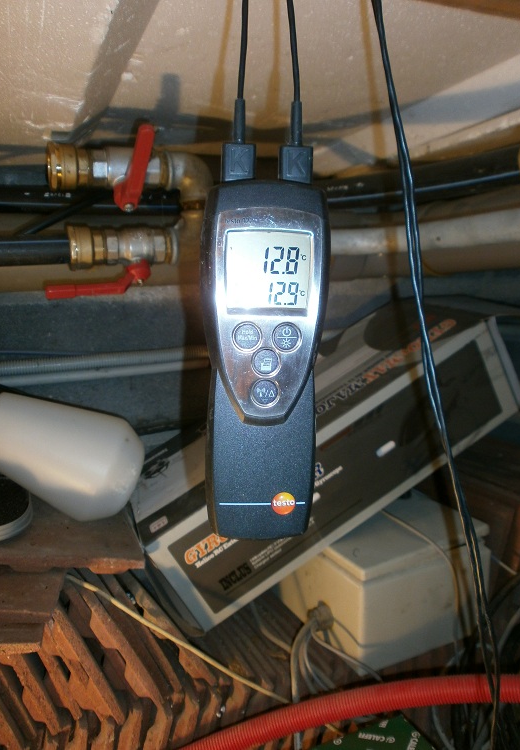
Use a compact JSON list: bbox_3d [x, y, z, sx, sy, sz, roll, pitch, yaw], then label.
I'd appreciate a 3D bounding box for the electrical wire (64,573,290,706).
[{"bbox_3d":[-0.091,0.270,0.605,0.267,0.018,0.018,22,21,15],"label":"electrical wire"}]

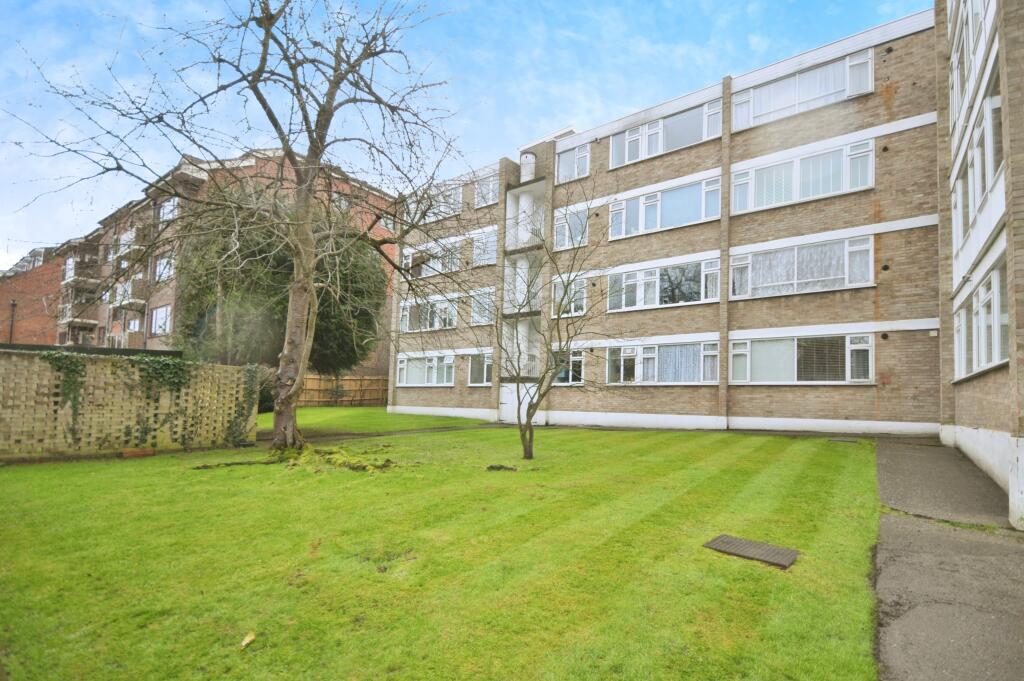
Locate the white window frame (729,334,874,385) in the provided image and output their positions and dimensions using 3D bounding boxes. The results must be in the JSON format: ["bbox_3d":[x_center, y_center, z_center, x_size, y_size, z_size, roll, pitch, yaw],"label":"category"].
[{"bbox_3d":[8.114,0.597,12.980,3.526,1.320,0.130,-1,-4,36],"label":"white window frame"}]

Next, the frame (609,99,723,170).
[{"bbox_3d":[5.006,-6.815,15.201,3.730,1.169,0.130,-1,-4,36],"label":"frame"}]

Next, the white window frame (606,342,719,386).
[{"bbox_3d":[4.934,0.828,15.252,3.782,1.330,0.130,-1,-4,36],"label":"white window frame"}]

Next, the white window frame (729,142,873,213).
[{"bbox_3d":[8.130,-4.563,12.969,3.479,1.264,0.130,-1,-4,36],"label":"white window frame"}]

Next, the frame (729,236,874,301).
[{"bbox_3d":[8.120,-2.006,12.976,3.511,1.329,0.130,-1,-4,36],"label":"frame"}]

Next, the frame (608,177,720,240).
[{"bbox_3d":[4.984,-4.328,15.217,3.728,1.288,0.130,-1,-4,36],"label":"frame"}]

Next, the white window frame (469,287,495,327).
[{"bbox_3d":[-1.245,-1.330,19.666,1.310,1.340,0.130,-1,-4,36],"label":"white window frame"}]

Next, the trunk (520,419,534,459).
[{"bbox_3d":[0.305,1.935,8.950,0.250,0.800,0.220,1,-3,0],"label":"trunk"}]

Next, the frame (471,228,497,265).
[{"bbox_3d":[-1.168,-3.913,19.611,1.292,1.366,0.130,-1,-4,36],"label":"frame"}]

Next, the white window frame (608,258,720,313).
[{"bbox_3d":[4.965,-1.767,15.230,3.744,1.306,0.130,-1,-4,36],"label":"white window frame"}]

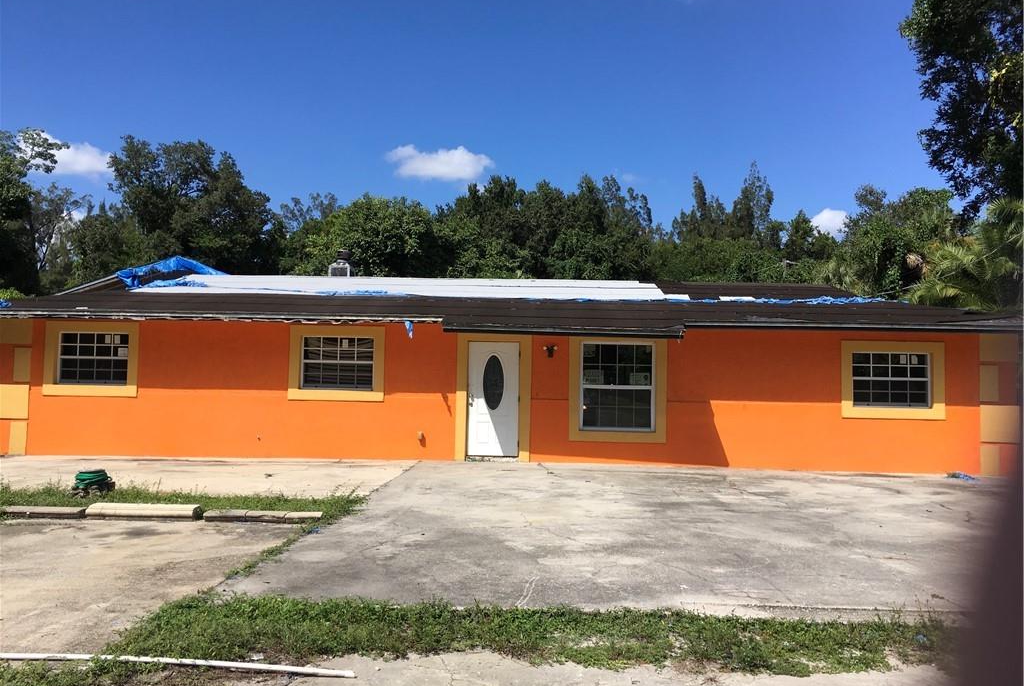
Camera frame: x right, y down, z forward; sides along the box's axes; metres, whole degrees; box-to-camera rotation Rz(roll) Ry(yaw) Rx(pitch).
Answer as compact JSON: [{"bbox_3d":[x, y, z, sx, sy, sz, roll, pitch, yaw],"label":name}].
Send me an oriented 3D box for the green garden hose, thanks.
[{"bbox_3d":[-5.183,1.727,10.600,0.480,0.310,0.430,1,-3,3],"label":"green garden hose"}]

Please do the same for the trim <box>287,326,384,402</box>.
[{"bbox_3d":[-3.135,0.372,15.410,1.729,1.338,0.100,1,-3,3],"label":"trim"}]

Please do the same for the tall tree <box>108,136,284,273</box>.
[{"bbox_3d":[-15.075,-3.378,40.992,8.400,13.053,7.980,1,-3,3],"label":"tall tree"}]

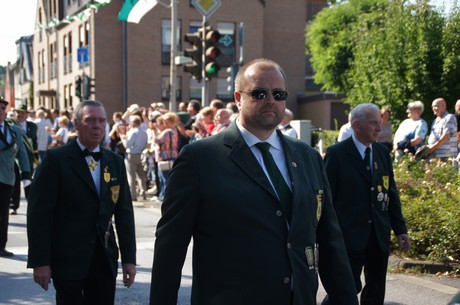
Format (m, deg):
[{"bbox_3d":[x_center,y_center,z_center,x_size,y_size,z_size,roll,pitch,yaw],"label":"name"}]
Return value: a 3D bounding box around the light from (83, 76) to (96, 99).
[{"bbox_3d":[-5.818,-2.698,39.900,0.380,0.900,0.280,-1,2,-18],"label":"light"}]

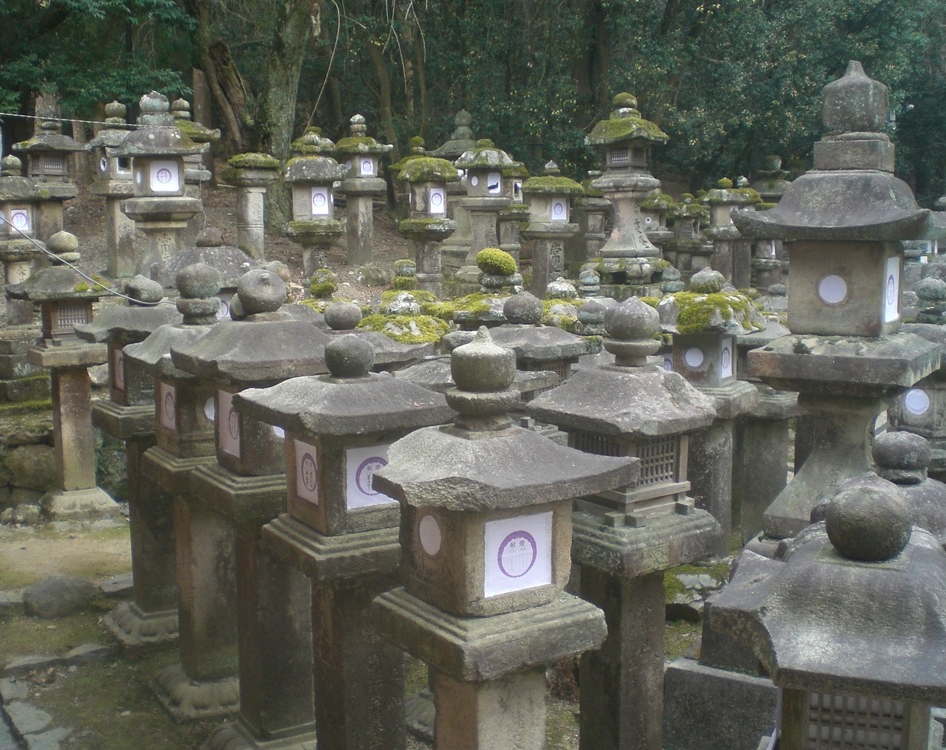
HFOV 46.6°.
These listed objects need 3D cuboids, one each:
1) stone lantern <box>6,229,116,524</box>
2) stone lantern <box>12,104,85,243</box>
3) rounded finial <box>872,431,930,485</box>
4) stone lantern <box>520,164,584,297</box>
[{"bbox_3d":[-2.637,-0.018,7.194,0.560,1.829,0.560,-6,11,-32],"label":"stone lantern"},{"bbox_3d":[-3.956,-1.727,10.256,0.550,1.538,0.550,8,13,39],"label":"stone lantern"},{"bbox_3d":[1.366,0.263,3.499,0.177,0.154,0.177,-6,12,-30],"label":"rounded finial"},{"bbox_3d":[0.839,-1.398,11.365,0.450,1.595,0.450,-8,13,-37],"label":"stone lantern"}]

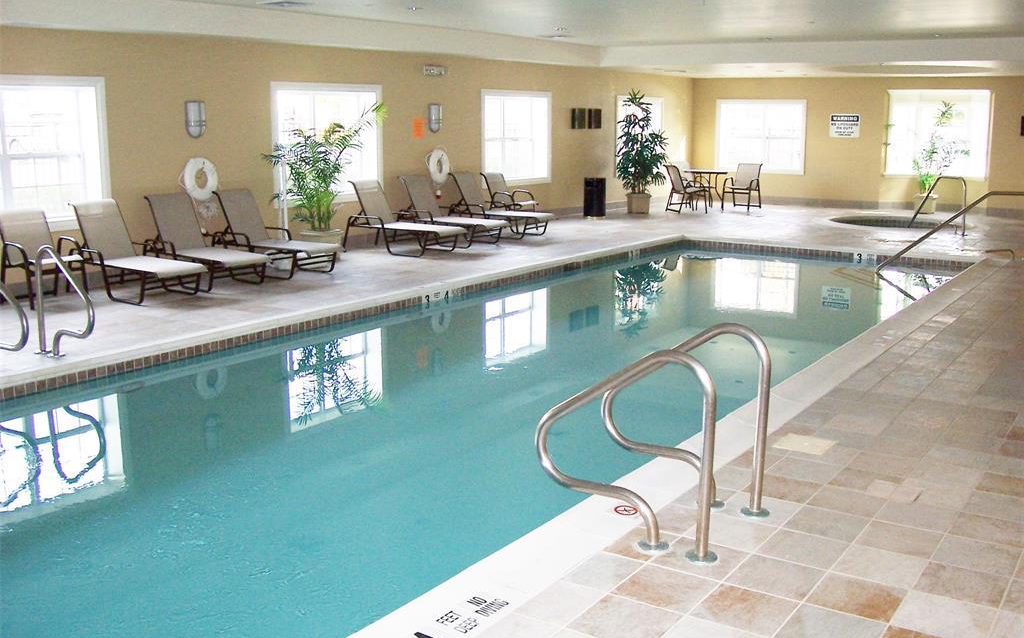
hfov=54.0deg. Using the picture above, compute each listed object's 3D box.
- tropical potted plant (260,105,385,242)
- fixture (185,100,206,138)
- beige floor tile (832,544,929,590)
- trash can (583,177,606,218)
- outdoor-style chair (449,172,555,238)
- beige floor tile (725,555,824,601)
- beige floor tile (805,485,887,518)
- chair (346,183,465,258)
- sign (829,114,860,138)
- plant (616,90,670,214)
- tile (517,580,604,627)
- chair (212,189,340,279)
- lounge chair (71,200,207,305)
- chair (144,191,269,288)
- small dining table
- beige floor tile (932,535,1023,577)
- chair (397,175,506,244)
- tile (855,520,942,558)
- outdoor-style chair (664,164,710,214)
[{"bbox_3d":[-2.227,-1.666,12.349,1.150,1.900,1.220,0,11,0],"label":"tropical potted plant"},{"bbox_3d":[-3.555,-2.252,11.337,0.122,0.408,0.235,8,13,34],"label":"fixture"},{"bbox_3d":[1.405,0.947,3.835,0.304,0.012,0.304,8,13,34],"label":"beige floor tile"},{"bbox_3d":[1.514,-2.202,18.306,0.400,0.710,0.400,1,11,7],"label":"trash can"},{"bbox_3d":[-0.126,-1.716,15.115,1.610,0.920,0.690,7,13,34],"label":"outdoor-style chair"},{"bbox_3d":[1.002,0.983,3.814,0.300,0.010,0.300,7,13,34],"label":"beige floor tile"},{"bbox_3d":[1.530,0.834,4.577,0.300,0.010,0.300,7,13,34],"label":"beige floor tile"},{"bbox_3d":[-1.426,-1.346,13.237,1.620,0.920,0.710,7,13,34],"label":"chair"},{"bbox_3d":[6.666,-3.856,20.128,0.610,0.460,0.020,7,13,34],"label":"sign"},{"bbox_3d":[2.436,-3.131,18.775,1.000,2.270,1.000,7,13,34],"label":"plant"},{"bbox_3d":[0.186,1.018,3.601,0.205,0.010,0.300,7,13,34],"label":"tile"},{"bbox_3d":[-2.596,-0.970,11.280,1.600,0.910,0.670,7,13,34],"label":"chair"},{"bbox_3d":[-3.750,-0.696,10.076,1.580,0.920,0.700,7,13,34],"label":"lounge chair"},{"bbox_3d":[-3.280,-0.836,10.854,1.330,0.950,0.690,5,12,27],"label":"chair"},{"bbox_3d":[3.774,-2.489,19.513,0.880,0.720,0.880,7,13,34],"label":"small dining table"},{"bbox_3d":[1.816,0.926,3.925,0.304,0.012,0.304,8,13,34],"label":"beige floor tile"},{"bbox_3d":[-0.838,-1.524,14.154,1.601,0.918,0.704,7,13,31],"label":"chair"},{"bbox_3d":[1.602,0.913,4.154,0.300,0.010,0.300,7,13,34],"label":"tile"},{"bbox_3d":[3.363,-2.486,19.205,0.693,0.897,0.612,-4,12,-19],"label":"outdoor-style chair"}]

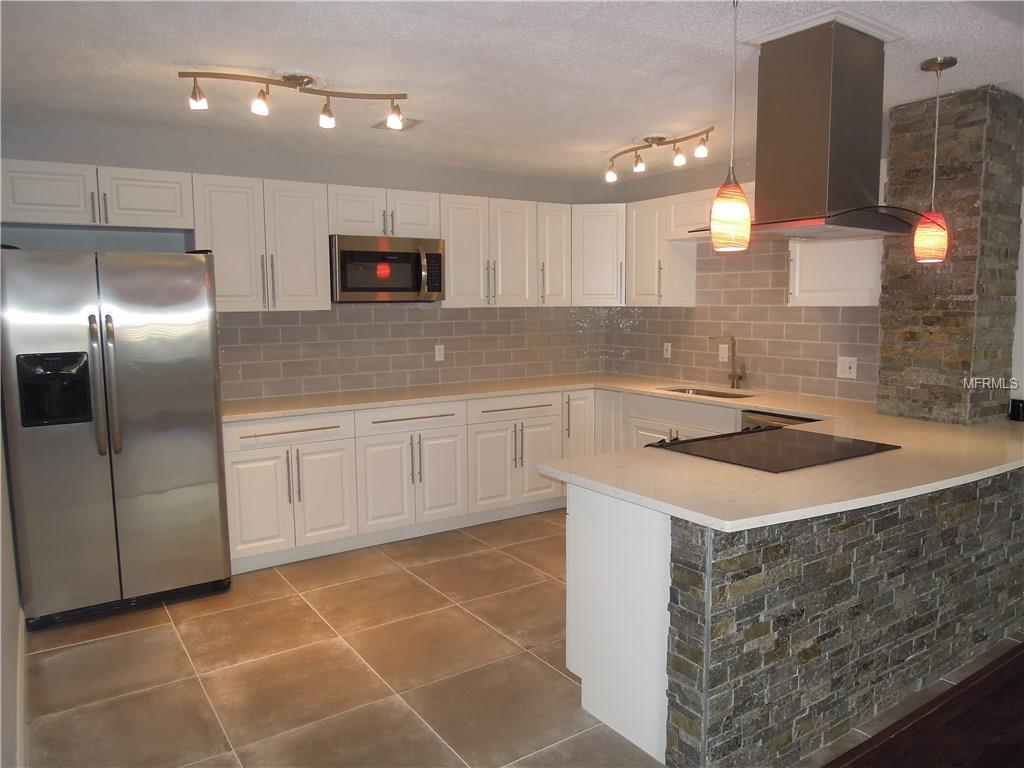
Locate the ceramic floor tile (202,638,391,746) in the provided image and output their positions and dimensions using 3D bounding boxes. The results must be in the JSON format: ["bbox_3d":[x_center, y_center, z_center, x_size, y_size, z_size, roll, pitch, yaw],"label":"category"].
[{"bbox_3d":[-0.851,1.188,2.791,0.603,0.010,0.603,-5,7,-34],"label":"ceramic floor tile"}]

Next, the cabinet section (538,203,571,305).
[{"bbox_3d":[0.231,-0.961,5.372,0.312,0.757,0.320,-5,7,-32],"label":"cabinet section"}]

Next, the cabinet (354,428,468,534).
[{"bbox_3d":[-0.760,0.571,4.696,0.764,0.589,0.560,-5,7,-34],"label":"cabinet"}]

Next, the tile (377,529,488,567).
[{"bbox_3d":[-0.500,1.017,4.402,0.598,0.015,0.510,-5,7,-34],"label":"tile"}]

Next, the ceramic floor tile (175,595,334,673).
[{"bbox_3d":[-1.185,1.143,3.283,0.598,0.015,0.600,-5,7,-34],"label":"ceramic floor tile"}]

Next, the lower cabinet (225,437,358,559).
[{"bbox_3d":[-1.392,0.623,4.276,0.756,0.589,0.560,-5,7,-34],"label":"lower cabinet"}]

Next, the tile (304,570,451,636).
[{"bbox_3d":[-0.688,1.101,3.613,0.598,0.015,0.600,-5,7,-34],"label":"tile"}]

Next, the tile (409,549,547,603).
[{"bbox_3d":[-0.185,1.058,3.956,0.603,0.010,0.603,-5,7,-34],"label":"tile"}]

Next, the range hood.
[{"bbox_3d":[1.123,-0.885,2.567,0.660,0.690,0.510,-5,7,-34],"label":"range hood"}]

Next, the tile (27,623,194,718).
[{"bbox_3d":[-1.675,1.179,2.965,0.573,0.010,0.603,-5,7,-34],"label":"tile"}]

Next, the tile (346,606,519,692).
[{"bbox_3d":[-0.354,1.148,3.117,0.598,0.015,0.600,-5,7,-34],"label":"tile"}]

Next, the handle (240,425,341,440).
[{"bbox_3d":[-1.240,0.270,3.985,0.557,0.014,0.036,-5,7,-34],"label":"handle"}]

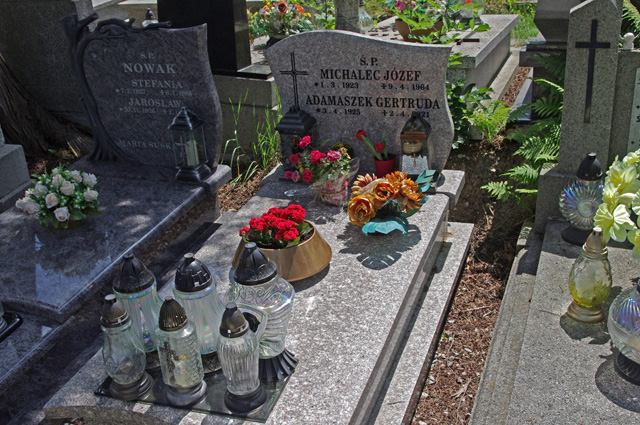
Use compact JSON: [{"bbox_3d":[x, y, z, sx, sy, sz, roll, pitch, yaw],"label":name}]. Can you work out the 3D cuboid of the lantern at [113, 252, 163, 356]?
[{"bbox_3d":[-0.489,0.259,2.029,0.125,0.333,0.125,4,27,19],"label":"lantern"}]

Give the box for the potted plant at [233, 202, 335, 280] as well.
[{"bbox_3d":[-0.125,0.062,2.346,0.316,0.172,0.305,-4,26,2],"label":"potted plant"}]

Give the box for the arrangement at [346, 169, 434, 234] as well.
[{"bbox_3d":[0.253,-0.049,2.502,0.287,0.178,0.253,4,27,17],"label":"arrangement"}]

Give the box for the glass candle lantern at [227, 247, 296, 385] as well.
[{"bbox_3d":[-0.160,0.245,1.952,0.175,0.370,0.165,4,27,19],"label":"glass candle lantern"}]

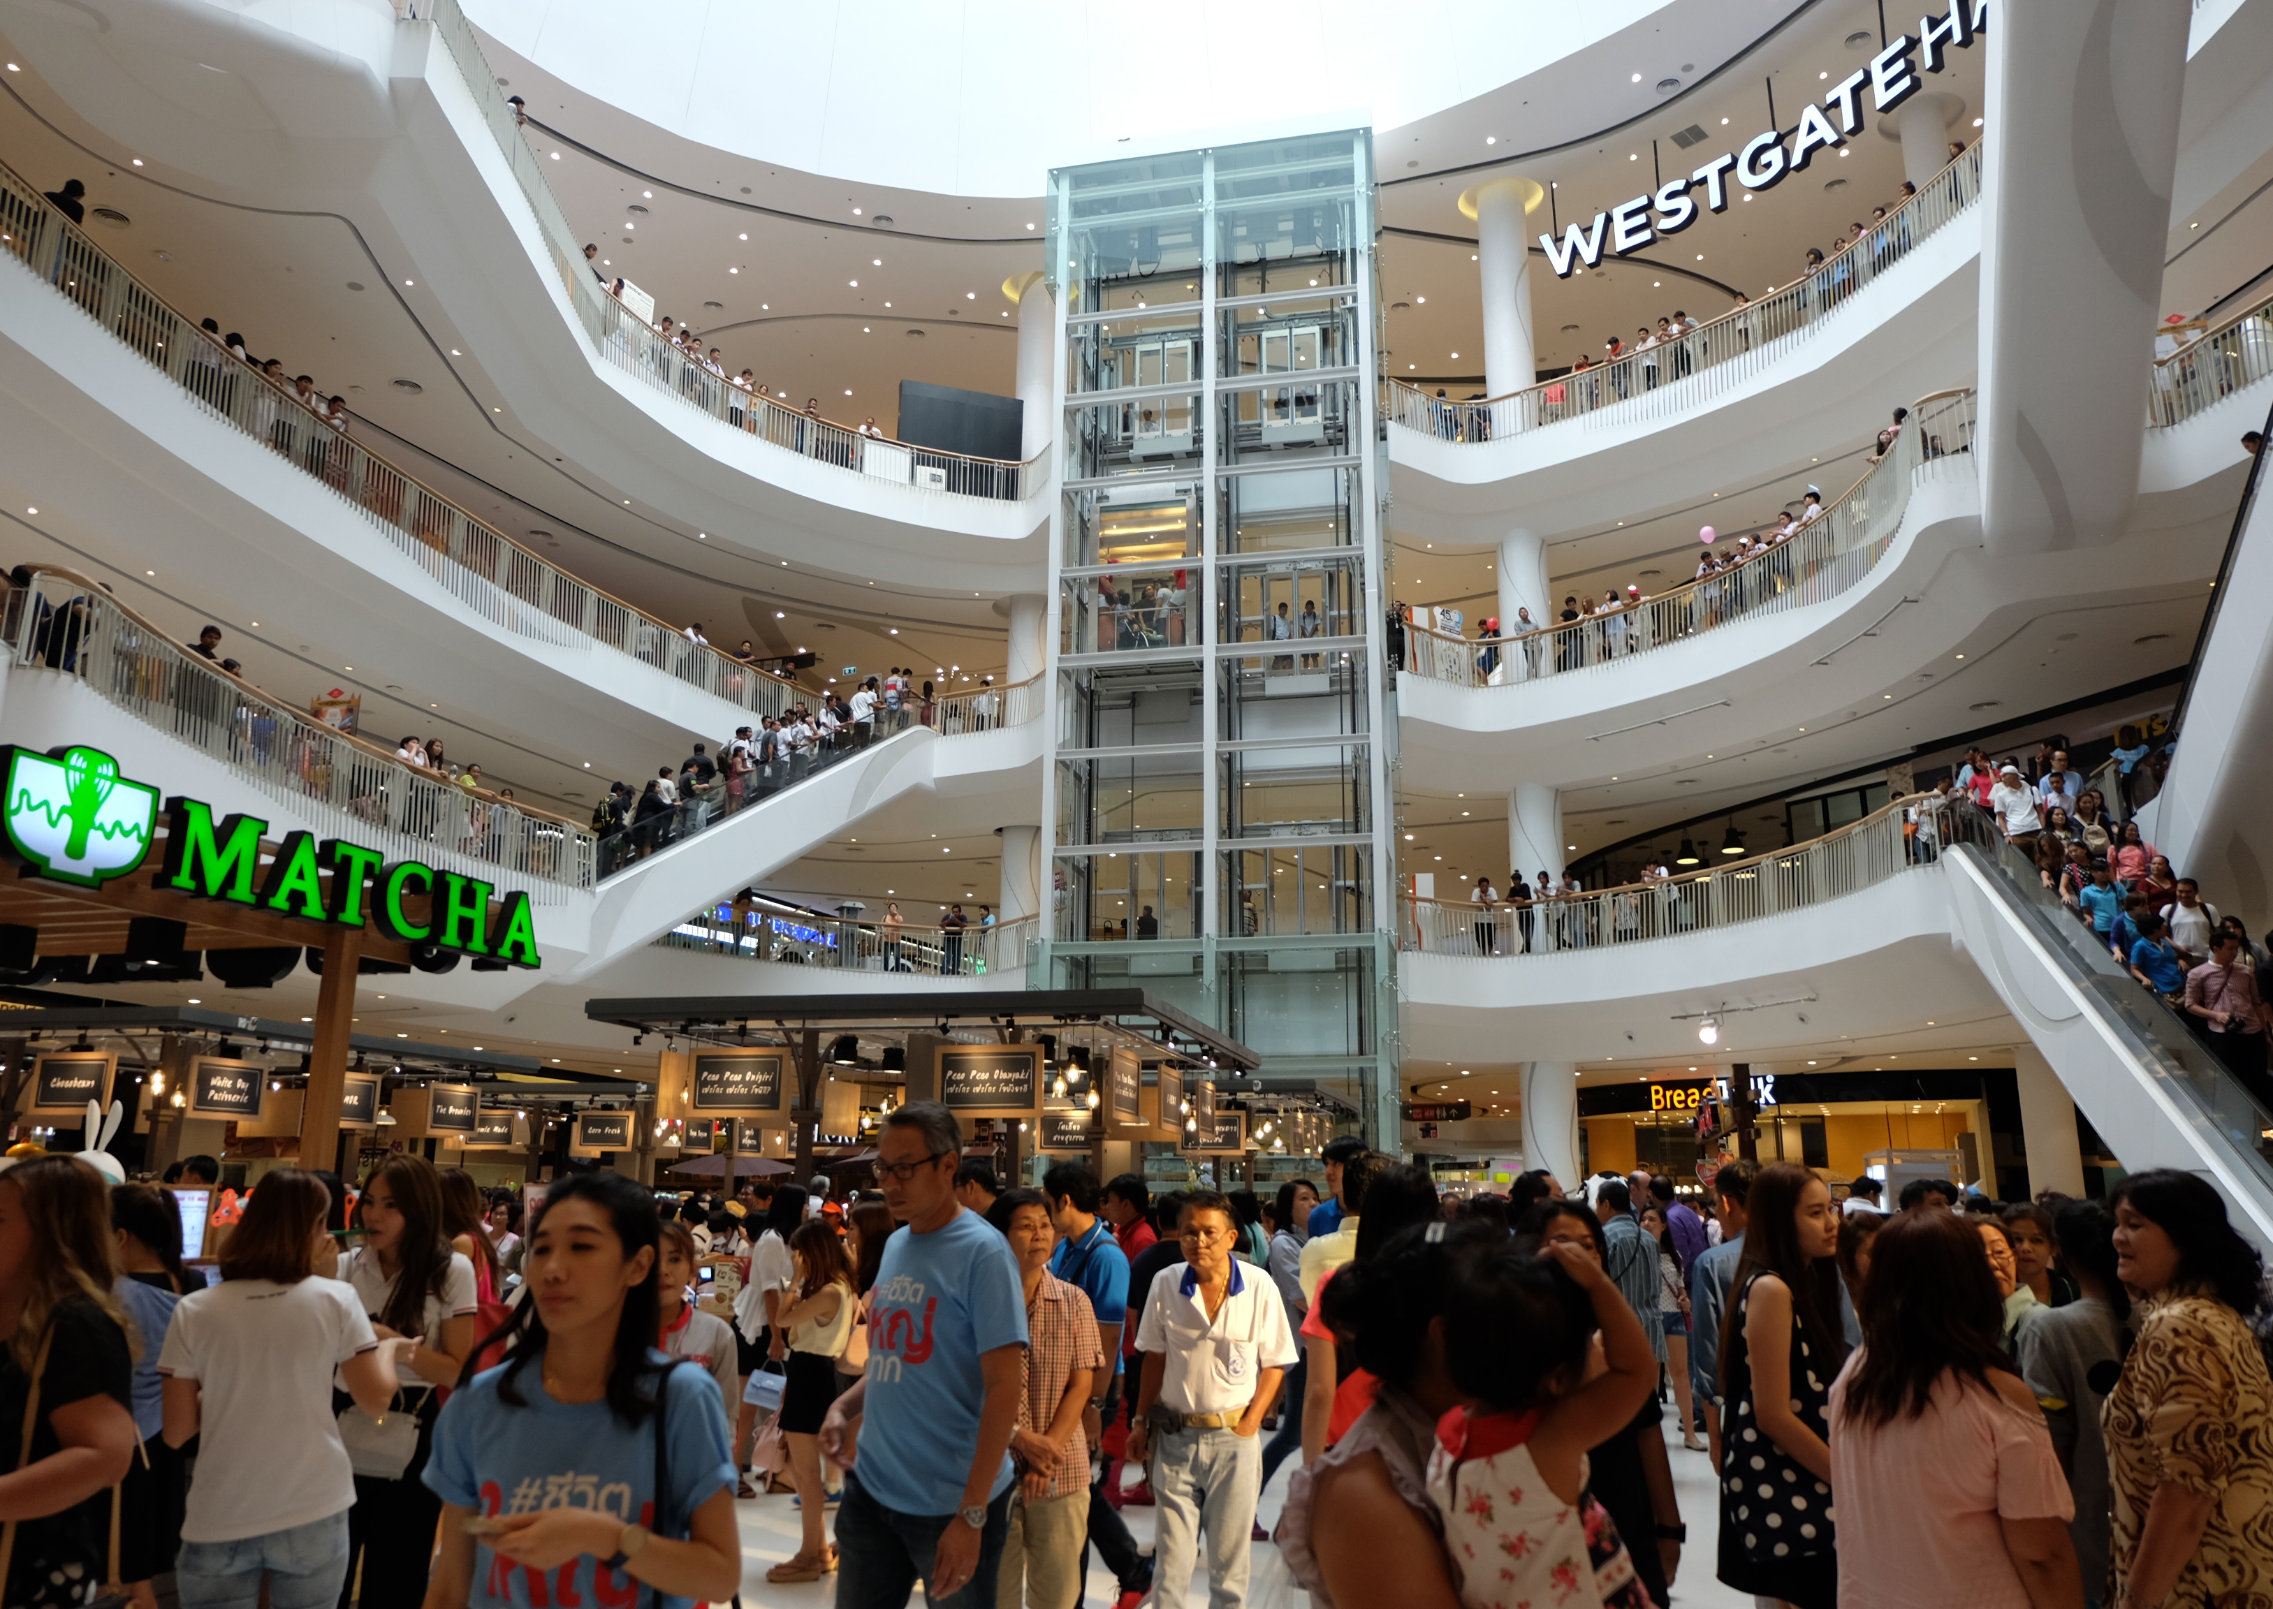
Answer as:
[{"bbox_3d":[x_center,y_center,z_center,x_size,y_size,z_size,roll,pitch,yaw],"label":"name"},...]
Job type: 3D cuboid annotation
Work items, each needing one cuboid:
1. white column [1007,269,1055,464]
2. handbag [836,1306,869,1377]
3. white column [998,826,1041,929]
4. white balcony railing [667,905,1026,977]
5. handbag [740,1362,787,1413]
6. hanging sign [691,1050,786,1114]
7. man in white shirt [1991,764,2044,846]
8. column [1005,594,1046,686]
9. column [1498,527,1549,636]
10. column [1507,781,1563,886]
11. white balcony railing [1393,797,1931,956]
[{"bbox_3d":[-2.434,-9.689,39.669,1.090,6.800,1.090,0,-14,0],"label":"white column"},{"bbox_3d":[-1.491,2.854,8.540,0.260,0.370,0.140,2,-14,-6],"label":"handbag"},{"bbox_3d":[-2.533,2.390,36.631,1.090,3.630,1.090,0,-14,0],"label":"white column"},{"bbox_3d":[-5.923,2.746,32.758,7.500,1.100,2.650,5,-15,-16],"label":"white balcony railing"},{"bbox_3d":[-1.995,3.136,8.685,0.205,0.245,0.100,16,-14,-3],"label":"handbag"},{"bbox_3d":[-3.552,2.490,14.399,0.910,0.610,0.060,-1,-14,5],"label":"hanging sign"},{"bbox_3d":[11.253,0.317,20.389,0.550,1.700,0.400,-4,-15,16],"label":"man in white shirt"},{"bbox_3d":[-2.489,-2.985,37.983,1.090,3.730,1.090,0,-14,0],"label":"column"},{"bbox_3d":[8.240,-3.866,34.160,1.090,3.750,1.090,0,-14,0],"label":"column"},{"bbox_3d":[8.196,1.494,32.812,1.090,3.680,1.090,0,-14,0],"label":"column"},{"bbox_3d":[9.088,1.488,27.269,2.550,1.100,10.300,11,-18,-36],"label":"white balcony railing"}]

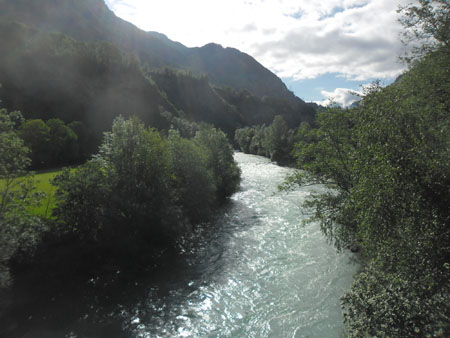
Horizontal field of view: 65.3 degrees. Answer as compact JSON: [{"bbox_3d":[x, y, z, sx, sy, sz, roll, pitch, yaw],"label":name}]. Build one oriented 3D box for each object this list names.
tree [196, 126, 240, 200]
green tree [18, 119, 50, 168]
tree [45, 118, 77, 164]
[{"bbox_3d":[-0.918,-0.796,43.000,5.463,9.026,5.299,0,4,0],"label":"tree"},{"bbox_3d":[-40.140,-5.373,74.000,6.540,10.219,6.344,0,4,0],"label":"green tree"},{"bbox_3d":[-35.165,-5.843,76.000,6.717,9.866,6.516,0,4,0],"label":"tree"}]

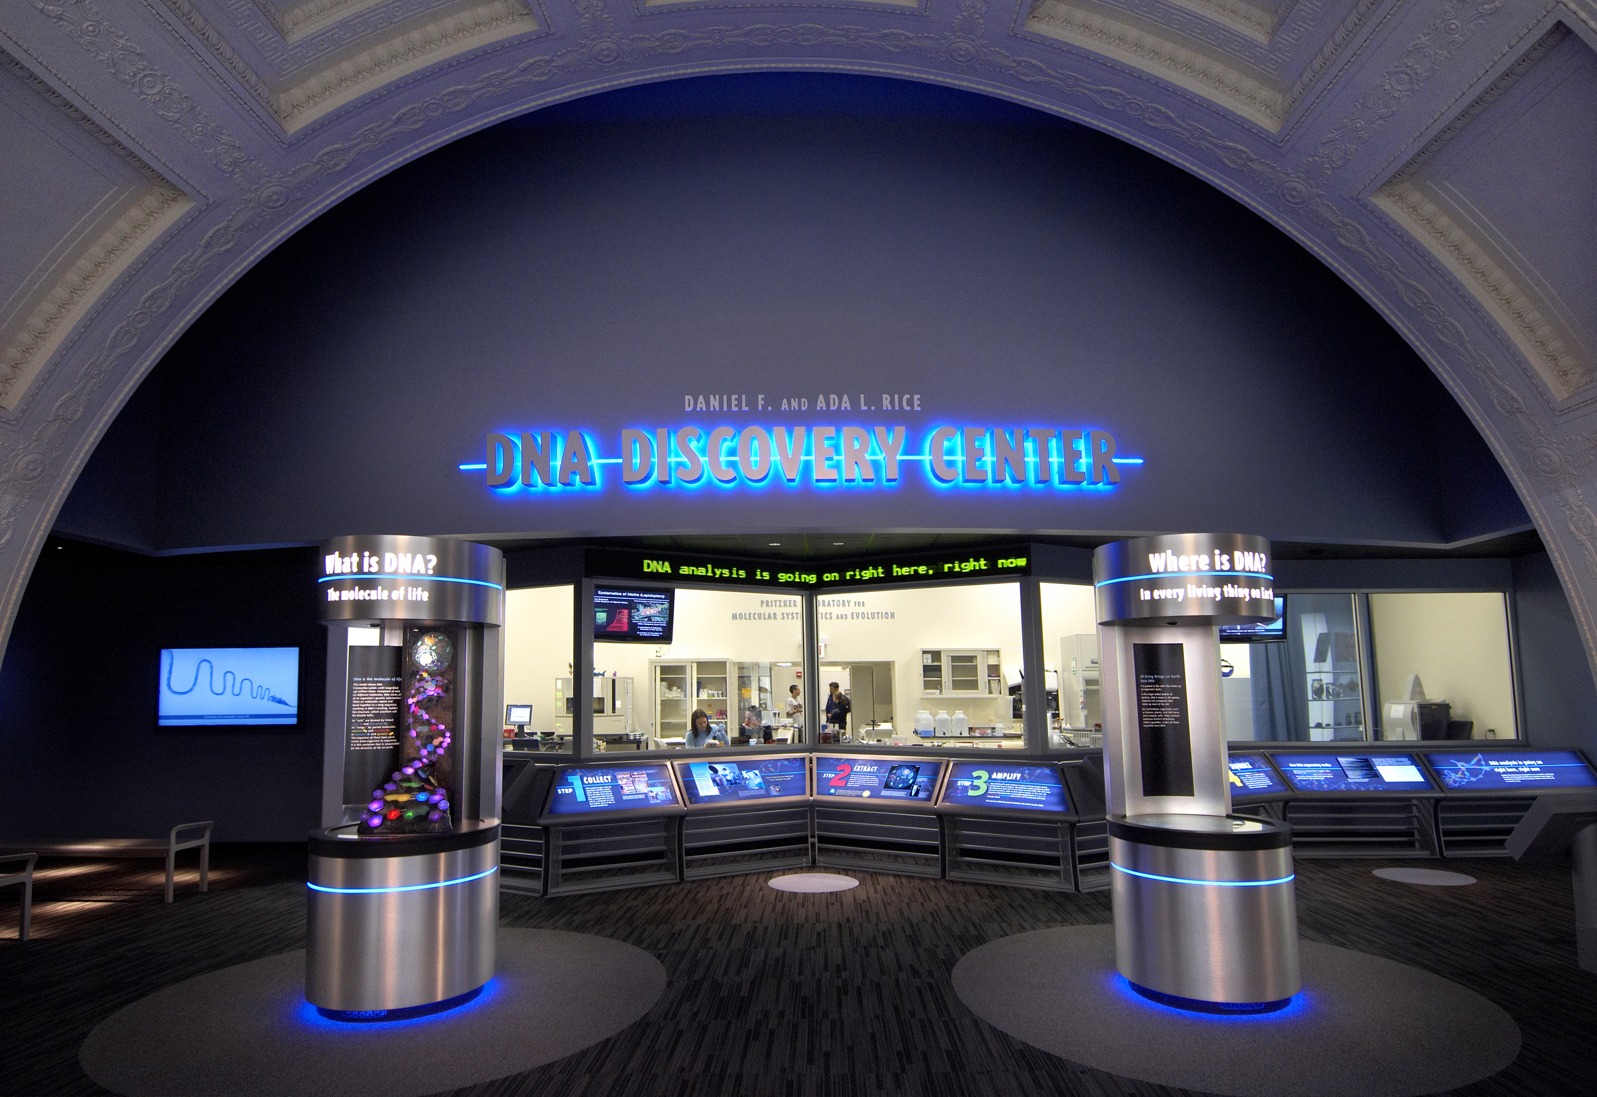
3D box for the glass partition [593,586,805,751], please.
[{"bbox_3d":[-0.917,1.160,7.968,2.160,1.540,0.060,4,-10,-26],"label":"glass partition"}]

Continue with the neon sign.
[{"bbox_3d":[0.038,-0.782,7.136,5.764,0.535,0.220,-1,-6,0],"label":"neon sign"}]

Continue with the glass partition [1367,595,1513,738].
[{"bbox_3d":[6.757,1.233,8.639,1.419,1.530,0.050,-1,-7,1],"label":"glass partition"}]

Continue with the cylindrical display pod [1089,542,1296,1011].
[{"bbox_3d":[2.228,1.189,4.674,0.950,2.480,0.950,-1,-6,0],"label":"cylindrical display pod"}]

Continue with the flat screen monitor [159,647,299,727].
[{"bbox_3d":[-5.946,1.454,8.649,1.500,0.860,0.100,-1,-9,0],"label":"flat screen monitor"}]

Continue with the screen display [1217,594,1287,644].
[{"bbox_3d":[4.685,0.743,8.650,0.820,0.500,0.100,-1,-9,0],"label":"screen display"}]

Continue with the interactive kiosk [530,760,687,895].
[{"bbox_3d":[-1.631,2.367,7.036,1.200,0.950,0.520,4,-10,-26],"label":"interactive kiosk"}]

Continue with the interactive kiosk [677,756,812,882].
[{"bbox_3d":[-0.451,2.477,7.783,1.290,1.000,0.500,3,-7,-27],"label":"interactive kiosk"}]

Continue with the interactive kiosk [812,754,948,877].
[{"bbox_3d":[0.717,2.461,7.758,1.290,1.000,0.500,-4,-7,27],"label":"interactive kiosk"}]

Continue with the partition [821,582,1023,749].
[{"bbox_3d":[1.134,1.170,8.071,2.081,1.547,0.050,-4,-7,26],"label":"partition"}]

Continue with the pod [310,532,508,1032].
[{"bbox_3d":[-2.222,1.239,4.704,0.950,2.480,0.950,-1,-6,0],"label":"pod"}]

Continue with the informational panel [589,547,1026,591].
[{"bbox_3d":[0.093,0.201,8.050,4.100,0.290,1.100,-1,-9,1],"label":"informational panel"}]

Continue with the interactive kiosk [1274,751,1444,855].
[{"bbox_3d":[5.437,2.471,8.087,1.360,1.000,0.500,-1,-7,2],"label":"interactive kiosk"}]

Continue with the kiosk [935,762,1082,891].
[{"bbox_3d":[1.836,2.329,7.025,1.170,0.950,0.520,-6,-10,28],"label":"kiosk"}]

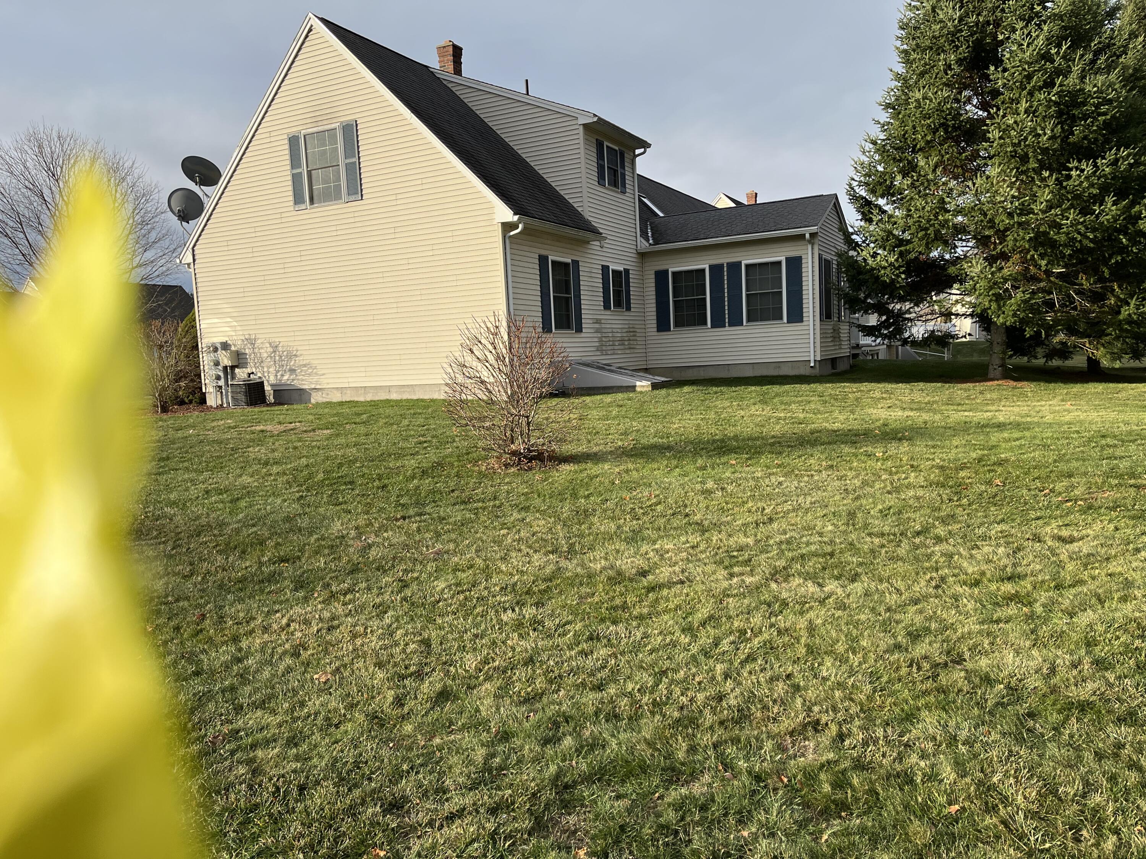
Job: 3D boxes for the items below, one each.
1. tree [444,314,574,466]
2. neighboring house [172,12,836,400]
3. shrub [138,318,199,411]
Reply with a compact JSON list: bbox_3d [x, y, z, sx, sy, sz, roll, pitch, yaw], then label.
[{"bbox_3d":[-0.660,-0.417,9.000,1.400,1.540,1.350,-3,5,0],"label":"tree"},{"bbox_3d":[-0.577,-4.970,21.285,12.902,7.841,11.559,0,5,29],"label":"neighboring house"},{"bbox_3d":[-8.613,-1.351,18.300,1.400,2.000,1.400,-3,5,0],"label":"shrub"}]

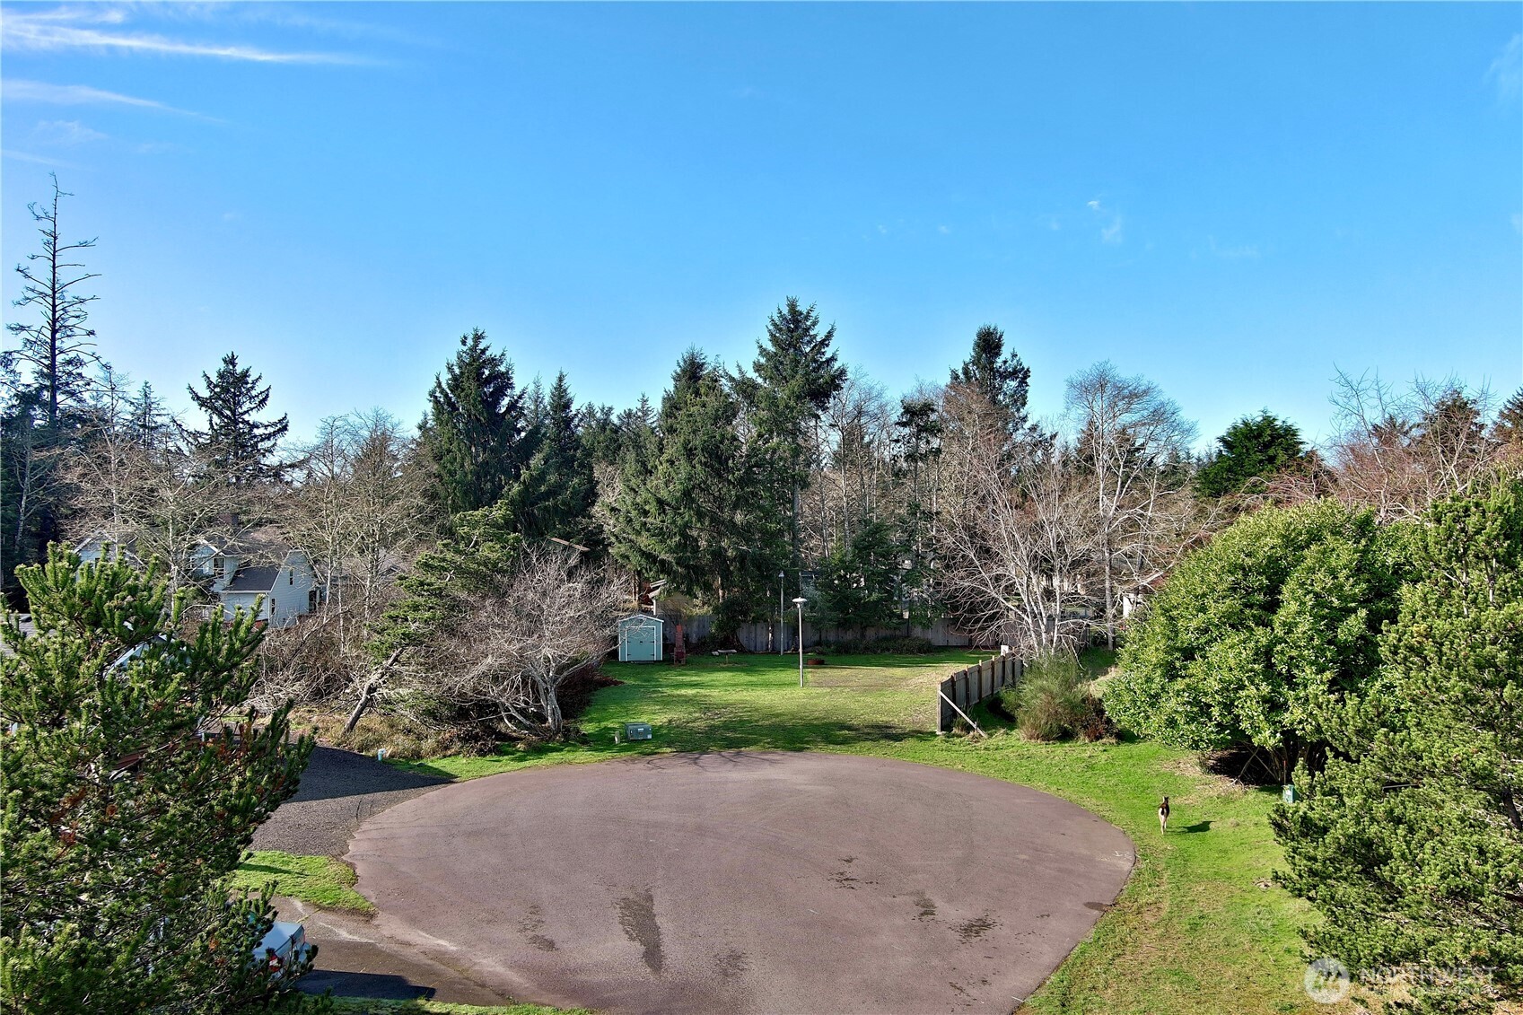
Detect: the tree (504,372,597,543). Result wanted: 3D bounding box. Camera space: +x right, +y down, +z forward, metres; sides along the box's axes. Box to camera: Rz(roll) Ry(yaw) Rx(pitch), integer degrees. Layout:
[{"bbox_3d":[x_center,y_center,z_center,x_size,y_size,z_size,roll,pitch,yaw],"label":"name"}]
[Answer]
[{"bbox_3d":[-13.600,-0.370,79.000,6.300,16.740,6.200,0,0,0],"label":"tree"}]

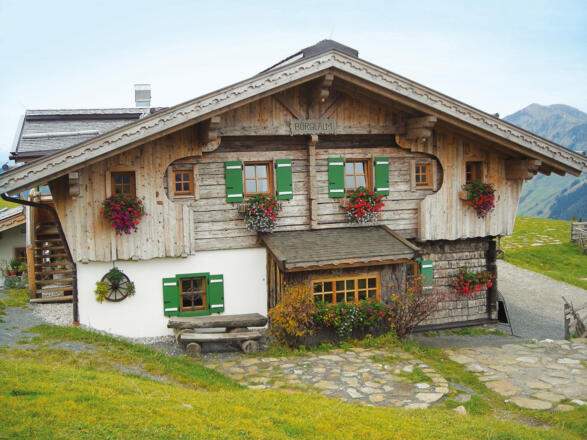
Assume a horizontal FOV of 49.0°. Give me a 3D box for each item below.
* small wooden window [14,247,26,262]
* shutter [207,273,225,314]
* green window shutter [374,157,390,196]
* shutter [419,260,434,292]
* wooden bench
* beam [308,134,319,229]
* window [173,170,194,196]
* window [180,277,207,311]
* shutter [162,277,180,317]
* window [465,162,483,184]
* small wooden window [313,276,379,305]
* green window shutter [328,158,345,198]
[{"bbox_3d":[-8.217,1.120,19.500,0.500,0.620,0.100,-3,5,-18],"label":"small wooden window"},{"bbox_3d":[-1.754,1.677,14.665,0.340,0.850,0.040,-3,5,-16],"label":"shutter"},{"bbox_3d":[2.164,-1.047,15.651,0.396,0.950,0.050,-3,5,-18],"label":"green window shutter"},{"bbox_3d":[3.654,1.551,17.566,0.350,0.910,0.060,-3,6,-18],"label":"shutter"},{"bbox_3d":[-1.807,2.722,15.320,2.270,0.740,0.920,-3,6,-18],"label":"wooden bench"},{"bbox_3d":[0.462,-0.891,15.070,0.140,2.200,0.200,-3,5,-16],"label":"beam"},{"bbox_3d":[-2.611,-0.862,15.337,0.490,0.620,0.120,-3,6,-18],"label":"window"},{"bbox_3d":[-2.427,1.812,15.649,0.620,0.840,0.120,-3,6,-18],"label":"window"},{"bbox_3d":[-2.728,1.720,14.377,0.360,0.860,0.040,-3,5,-16],"label":"shutter"},{"bbox_3d":[4.551,-1.160,16.232,0.407,0.612,0.200,-3,5,-16],"label":"window"},{"bbox_3d":[1.169,1.571,14.283,1.641,0.612,0.100,-3,5,-18],"label":"small wooden window"},{"bbox_3d":[1.025,-0.988,15.294,0.380,0.930,0.040,-3,5,-16],"label":"green window shutter"}]

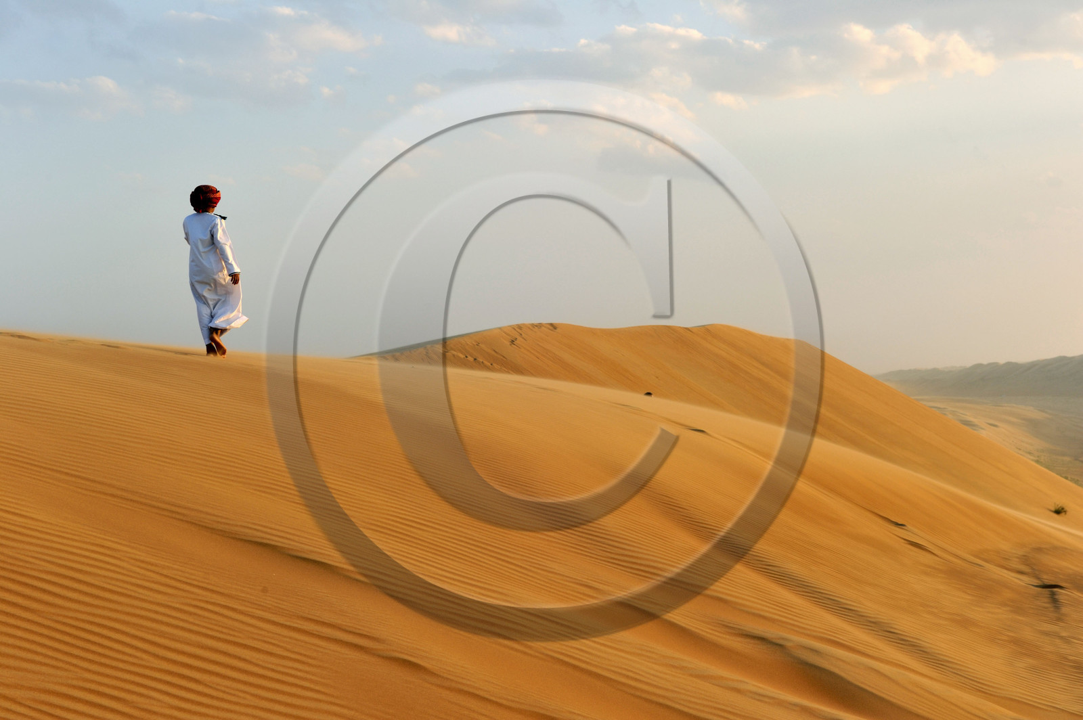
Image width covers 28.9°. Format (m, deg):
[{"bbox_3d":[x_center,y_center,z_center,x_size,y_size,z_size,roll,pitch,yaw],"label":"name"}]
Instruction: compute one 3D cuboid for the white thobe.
[{"bbox_3d":[-3.210,-0.805,20.700,0.620,1.310,0.450,0,0,0],"label":"white thobe"}]

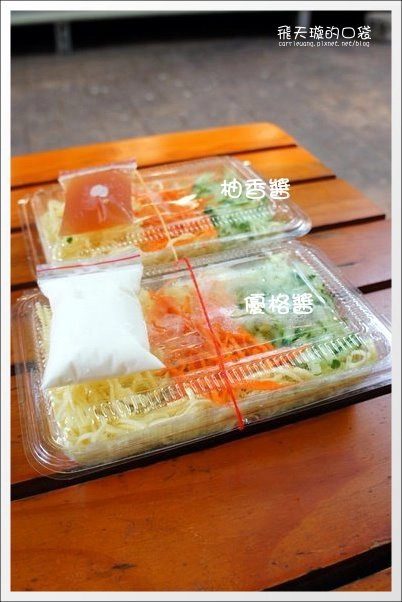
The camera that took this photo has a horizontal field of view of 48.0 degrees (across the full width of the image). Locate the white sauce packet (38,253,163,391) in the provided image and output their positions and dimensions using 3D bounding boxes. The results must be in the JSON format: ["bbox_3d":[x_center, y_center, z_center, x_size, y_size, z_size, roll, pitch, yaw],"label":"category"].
[{"bbox_3d":[-0.057,0.002,0.246,0.065,0.018,0.093,-12,42,-13],"label":"white sauce packet"}]

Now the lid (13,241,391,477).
[{"bbox_3d":[0.003,0.020,0.270,0.210,0.043,0.137,-12,42,-13],"label":"lid"}]

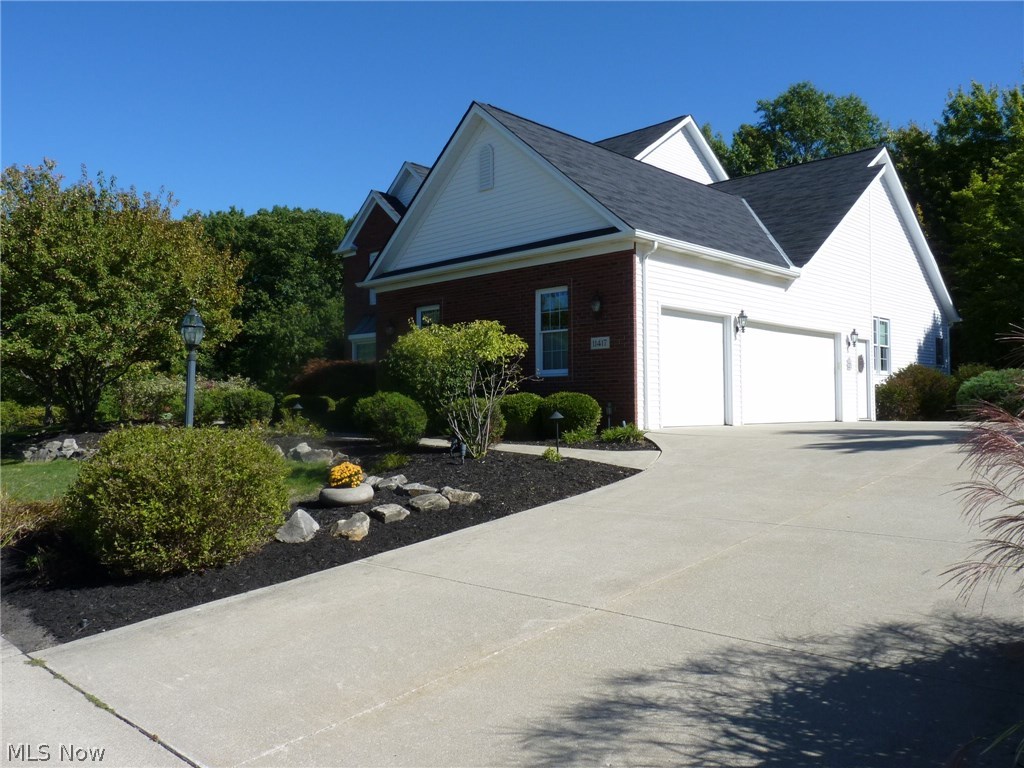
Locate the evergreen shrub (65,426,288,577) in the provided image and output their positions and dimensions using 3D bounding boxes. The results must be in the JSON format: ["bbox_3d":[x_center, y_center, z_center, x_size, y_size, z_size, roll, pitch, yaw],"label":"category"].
[{"bbox_3d":[-2.664,0.853,6.336,1.720,0.982,1.600,0,-2,-23],"label":"evergreen shrub"}]

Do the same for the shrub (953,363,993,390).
[{"bbox_3d":[15.318,0.190,26.475,1.600,1.775,1.600,-1,-2,30],"label":"shrub"}]

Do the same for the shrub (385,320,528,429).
[{"bbox_3d":[-0.660,0.019,9.500,1.650,1.522,1.450,0,-2,-4],"label":"shrub"}]

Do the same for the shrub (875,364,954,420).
[{"bbox_3d":[10.917,0.223,21.579,2.200,1.500,2.100,-1,-2,27],"label":"shrub"}]

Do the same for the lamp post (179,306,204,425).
[{"bbox_3d":[-3.210,0.211,8.000,0.240,2.066,0.240,1,-2,-22],"label":"lamp post"}]

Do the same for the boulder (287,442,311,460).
[{"bbox_3d":[-2.780,0.893,10.400,0.320,0.228,0.280,0,-2,-15],"label":"boulder"}]

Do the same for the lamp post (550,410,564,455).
[{"bbox_3d":[0.606,0.647,10.592,0.185,0.564,0.185,0,-2,3],"label":"lamp post"}]

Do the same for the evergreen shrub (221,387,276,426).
[{"bbox_3d":[-6.388,0.589,19.287,1.300,0.937,1.200,0,-2,-18],"label":"evergreen shrub"}]

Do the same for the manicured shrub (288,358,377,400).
[{"bbox_3d":[-4.772,0.187,21.476,2.500,1.721,2.000,0,-2,-13],"label":"manicured shrub"}]

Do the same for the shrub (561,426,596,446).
[{"bbox_3d":[0.963,0.743,11.400,0.480,0.230,0.440,0,-2,5],"label":"shrub"}]

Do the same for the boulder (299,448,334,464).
[{"bbox_3d":[-2.497,0.933,10.200,0.450,0.198,0.320,0,-2,-14],"label":"boulder"}]

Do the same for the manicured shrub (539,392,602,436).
[{"bbox_3d":[0.930,0.493,12.700,1.020,0.699,1.000,0,-2,4],"label":"manicured shrub"}]

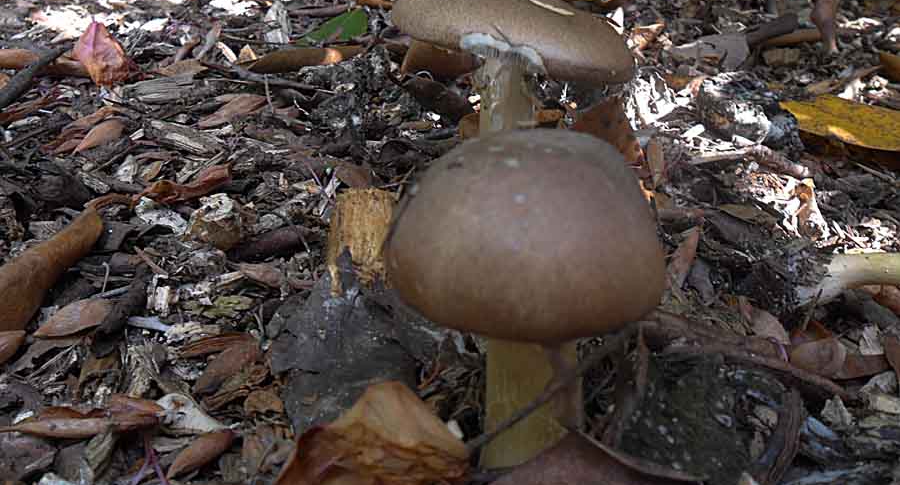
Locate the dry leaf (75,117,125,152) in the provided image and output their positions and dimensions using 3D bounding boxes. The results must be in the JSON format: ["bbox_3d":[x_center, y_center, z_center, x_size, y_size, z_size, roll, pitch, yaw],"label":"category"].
[{"bbox_3d":[-0.245,-0.074,0.492,0.022,0.012,0.037,16,38,22],"label":"dry leaf"}]

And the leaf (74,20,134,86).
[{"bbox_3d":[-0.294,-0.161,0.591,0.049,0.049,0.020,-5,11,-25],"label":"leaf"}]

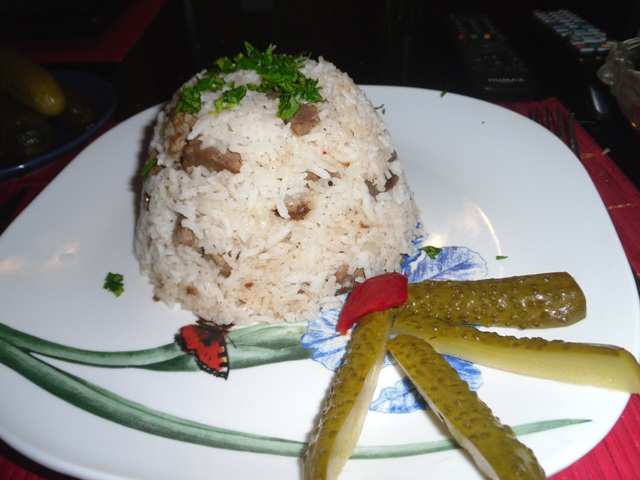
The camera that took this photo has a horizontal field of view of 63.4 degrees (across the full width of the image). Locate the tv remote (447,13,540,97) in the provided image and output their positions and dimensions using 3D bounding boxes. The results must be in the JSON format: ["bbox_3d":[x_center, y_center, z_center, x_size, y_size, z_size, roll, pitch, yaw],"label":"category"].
[{"bbox_3d":[0.142,-0.161,0.447,0.046,0.018,0.183,1,40,4],"label":"tv remote"}]

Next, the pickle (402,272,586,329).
[{"bbox_3d":[0.066,0.024,0.209,0.075,0.015,0.021,-1,40,2],"label":"pickle"}]

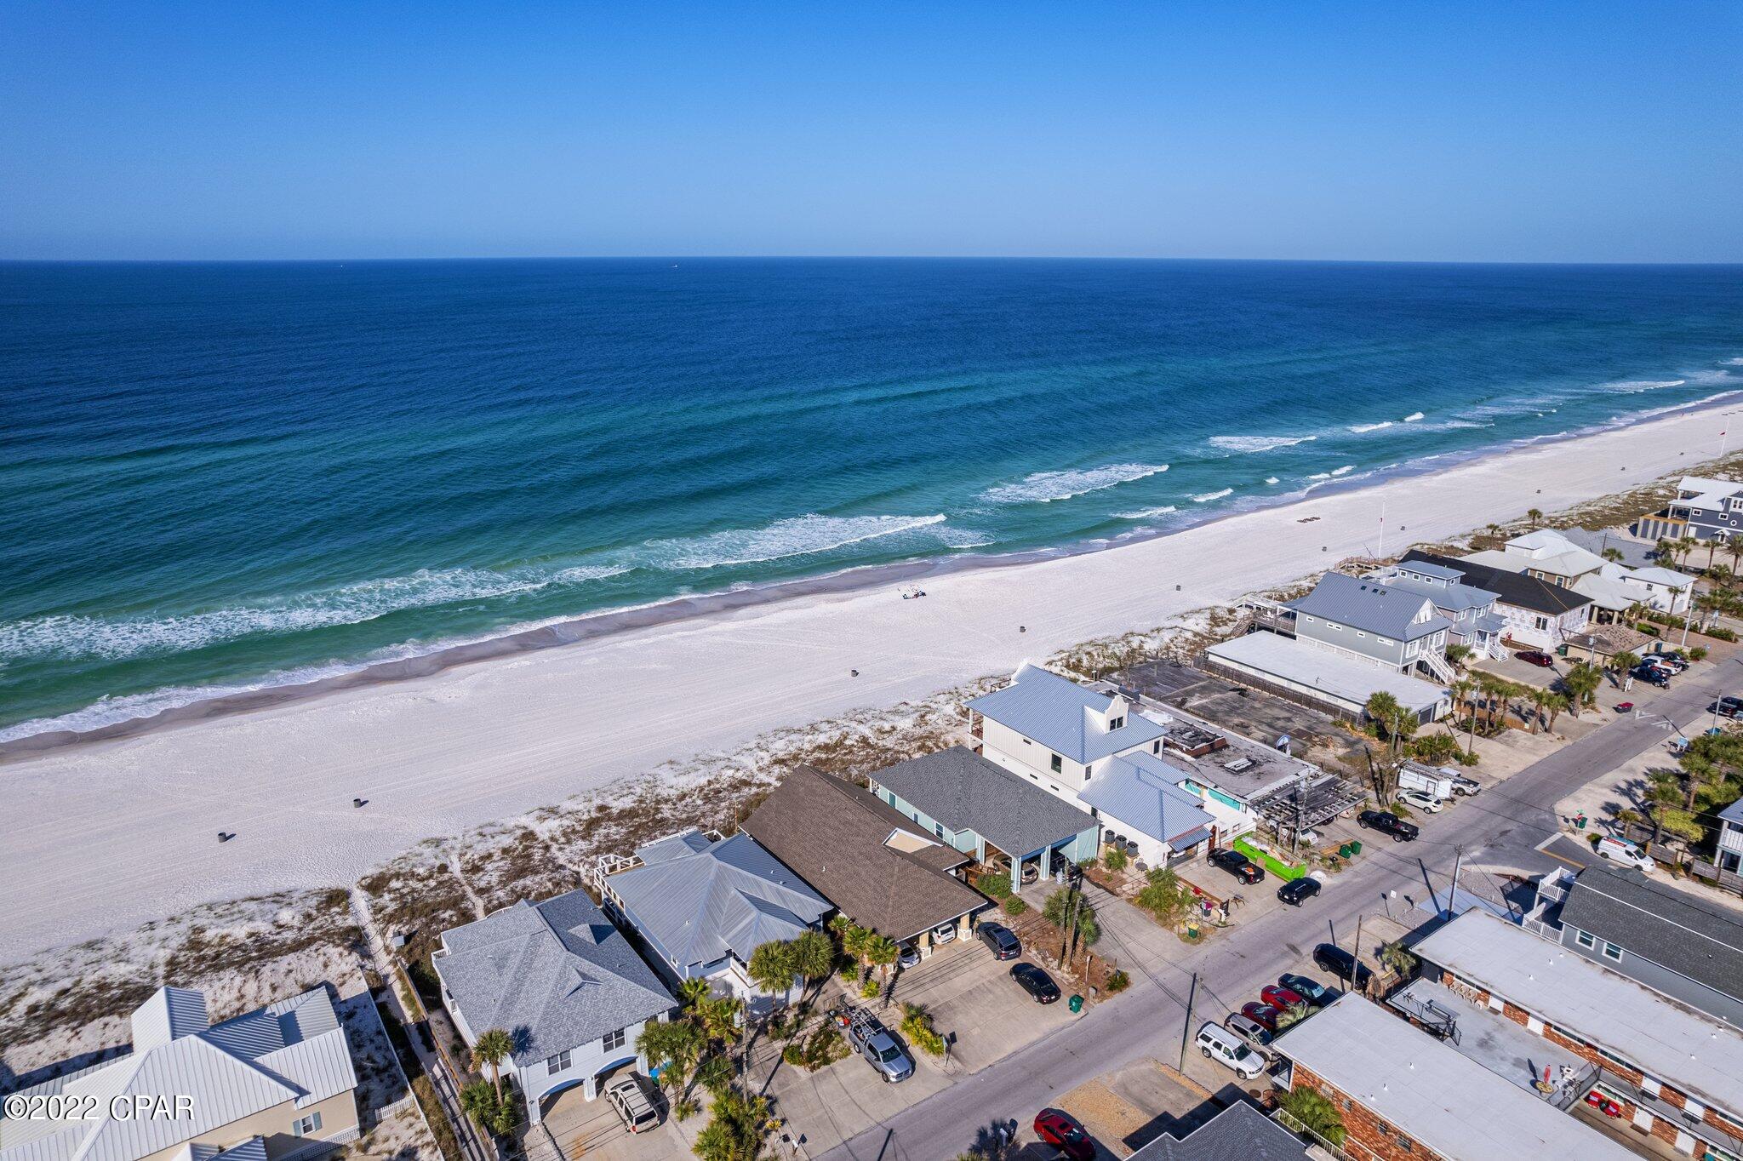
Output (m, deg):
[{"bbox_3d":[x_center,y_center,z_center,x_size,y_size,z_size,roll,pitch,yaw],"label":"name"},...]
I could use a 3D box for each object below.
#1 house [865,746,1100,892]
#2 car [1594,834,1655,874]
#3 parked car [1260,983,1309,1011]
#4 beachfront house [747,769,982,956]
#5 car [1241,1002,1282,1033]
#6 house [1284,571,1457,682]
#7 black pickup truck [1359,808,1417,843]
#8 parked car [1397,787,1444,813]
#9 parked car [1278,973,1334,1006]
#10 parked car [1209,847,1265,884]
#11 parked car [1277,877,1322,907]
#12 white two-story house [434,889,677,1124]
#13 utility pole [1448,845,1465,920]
[{"bbox_3d":[11.352,22.714,109.540,12.900,6.600,20.981,-12,21,-35],"label":"house"},{"bbox_3d":[74.190,26.842,104.481,1.830,1.900,4.620,-13,21,-37],"label":"car"},{"bbox_3d":[33.237,33.397,84.017,1.820,1.450,4.500,-16,23,-42],"label":"parked car"},{"bbox_3d":[-0.338,25.632,100.604,15.017,6.422,24.995,-12,21,-33],"label":"beachfront house"},{"bbox_3d":[30.819,33.999,81.520,1.830,1.460,4.700,-14,22,-38],"label":"car"},{"bbox_3d":[73.992,6.265,156.444,12.200,10.900,22.300,-12,21,-34],"label":"house"},{"bbox_3d":[53.347,25.166,109.833,2.000,1.900,5.600,-14,22,-39],"label":"black pickup truck"},{"bbox_3d":[59.454,23.688,115.124,1.860,1.660,4.570,-12,21,-33],"label":"parked car"},{"bbox_3d":[35.217,33.056,85.099,1.870,1.470,5.000,-16,24,-43],"label":"parked car"},{"bbox_3d":[35.181,27.417,102.737,2.000,1.880,5.700,-10,20,-30],"label":"parked car"},{"bbox_3d":[39.965,28.771,98.798,4.450,1.620,1.840,-12,21,-34],"label":"parked car"},{"bbox_3d":[-24.805,30.628,81.395,13.238,8.101,18.968,-12,21,-33],"label":"white two-story house"},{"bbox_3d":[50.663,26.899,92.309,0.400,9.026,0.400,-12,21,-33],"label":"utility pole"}]

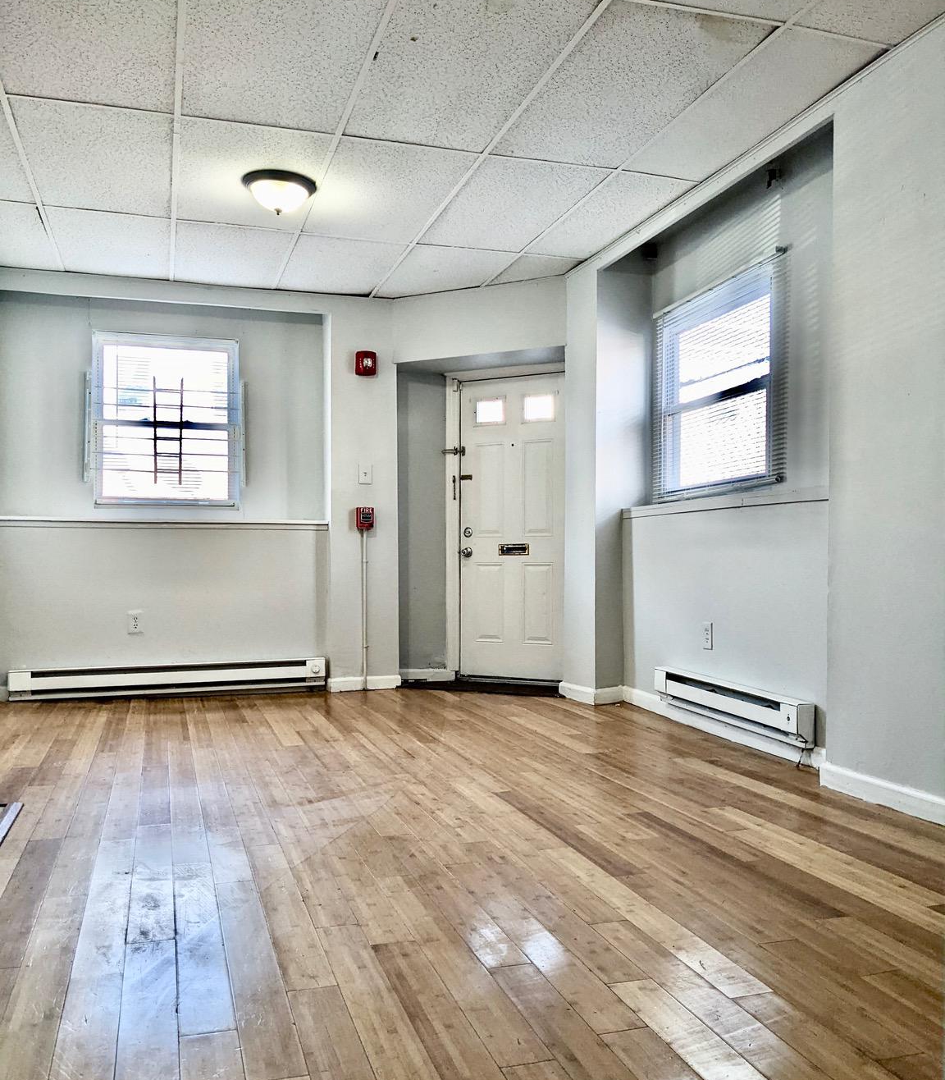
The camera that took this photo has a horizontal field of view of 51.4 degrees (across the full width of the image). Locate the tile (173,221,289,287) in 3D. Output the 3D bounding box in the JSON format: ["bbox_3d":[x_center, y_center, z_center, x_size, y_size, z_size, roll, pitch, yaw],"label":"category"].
[{"bbox_3d":[-1.359,-1.591,5.528,0.607,0.018,1.151,0,-1,-17],"label":"tile"}]

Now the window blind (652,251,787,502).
[{"bbox_3d":[1.181,-0.741,4.869,0.045,1.020,1.180,0,-1,-17],"label":"window blind"}]

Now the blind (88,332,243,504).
[{"bbox_3d":[-1.920,-0.741,6.195,0.880,1.080,0.045,0,-1,-17],"label":"blind"}]

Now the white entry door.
[{"bbox_3d":[0.294,-0.073,6.454,0.810,1.990,0.045,-1,-1,28],"label":"white entry door"}]

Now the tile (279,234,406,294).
[{"bbox_3d":[-0.777,-1.590,5.711,0.607,0.018,1.151,0,-1,-17],"label":"tile"}]

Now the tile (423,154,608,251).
[{"bbox_3d":[0.158,-1.605,4.773,0.600,0.020,1.210,0,-1,-17],"label":"tile"}]

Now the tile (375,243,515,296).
[{"bbox_3d":[-0.194,-1.586,5.893,0.600,0.020,1.130,0,-1,-17],"label":"tile"}]

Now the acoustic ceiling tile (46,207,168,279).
[{"bbox_3d":[-1.933,-1.590,5.325,0.600,0.020,1.085,0,-1,-17],"label":"acoustic ceiling tile"}]

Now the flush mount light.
[{"bbox_3d":[-0.862,-1.525,4.389,0.330,0.148,0.330,0,-1,-17],"label":"flush mount light"}]

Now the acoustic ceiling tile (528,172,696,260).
[{"bbox_3d":[0.643,-1.604,4.915,0.404,0.018,1.210,0,-1,-17],"label":"acoustic ceiling tile"}]

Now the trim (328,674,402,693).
[{"bbox_3d":[-0.687,0.917,6.281,0.468,0.088,0.020,0,-1,-19],"label":"trim"}]

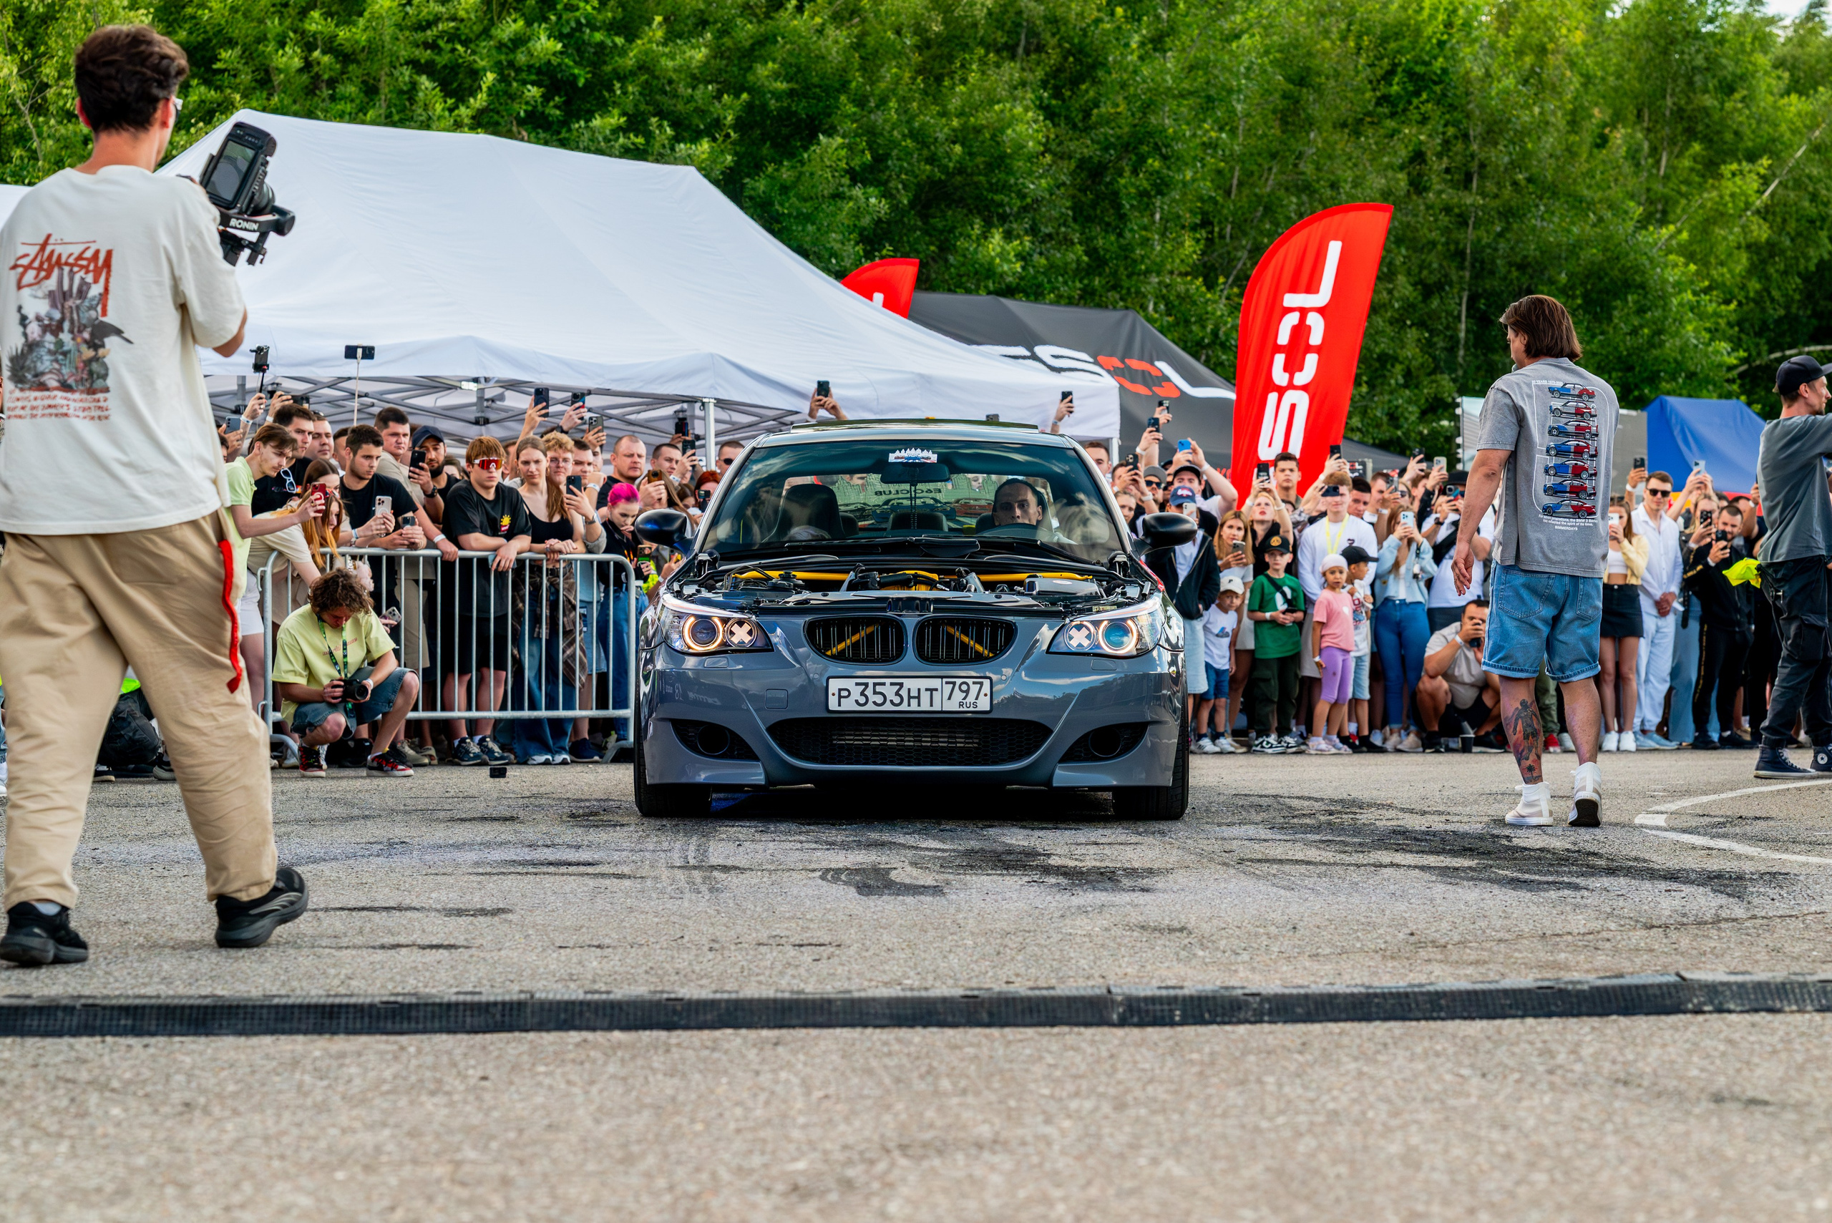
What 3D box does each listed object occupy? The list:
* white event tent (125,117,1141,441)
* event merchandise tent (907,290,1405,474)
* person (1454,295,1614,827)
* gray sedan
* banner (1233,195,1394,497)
[{"bbox_3d":[-2.780,-1.120,27.800,4.100,3.860,7.800,0,-1,42],"label":"white event tent"},{"bbox_3d":[0.730,-0.980,39.500,3.900,3.800,7.700,0,-1,44],"label":"event merchandise tent"},{"bbox_3d":[2.075,-0.170,14.500,0.540,1.770,0.430,1,-1,-30],"label":"person"},{"bbox_3d":[0.010,-0.008,16.330,1.880,1.450,4.850,0,-1,1],"label":"gray sedan"},{"bbox_3d":[2.830,-1.030,31.000,1.150,3.790,0.150,0,-1,-6],"label":"banner"}]

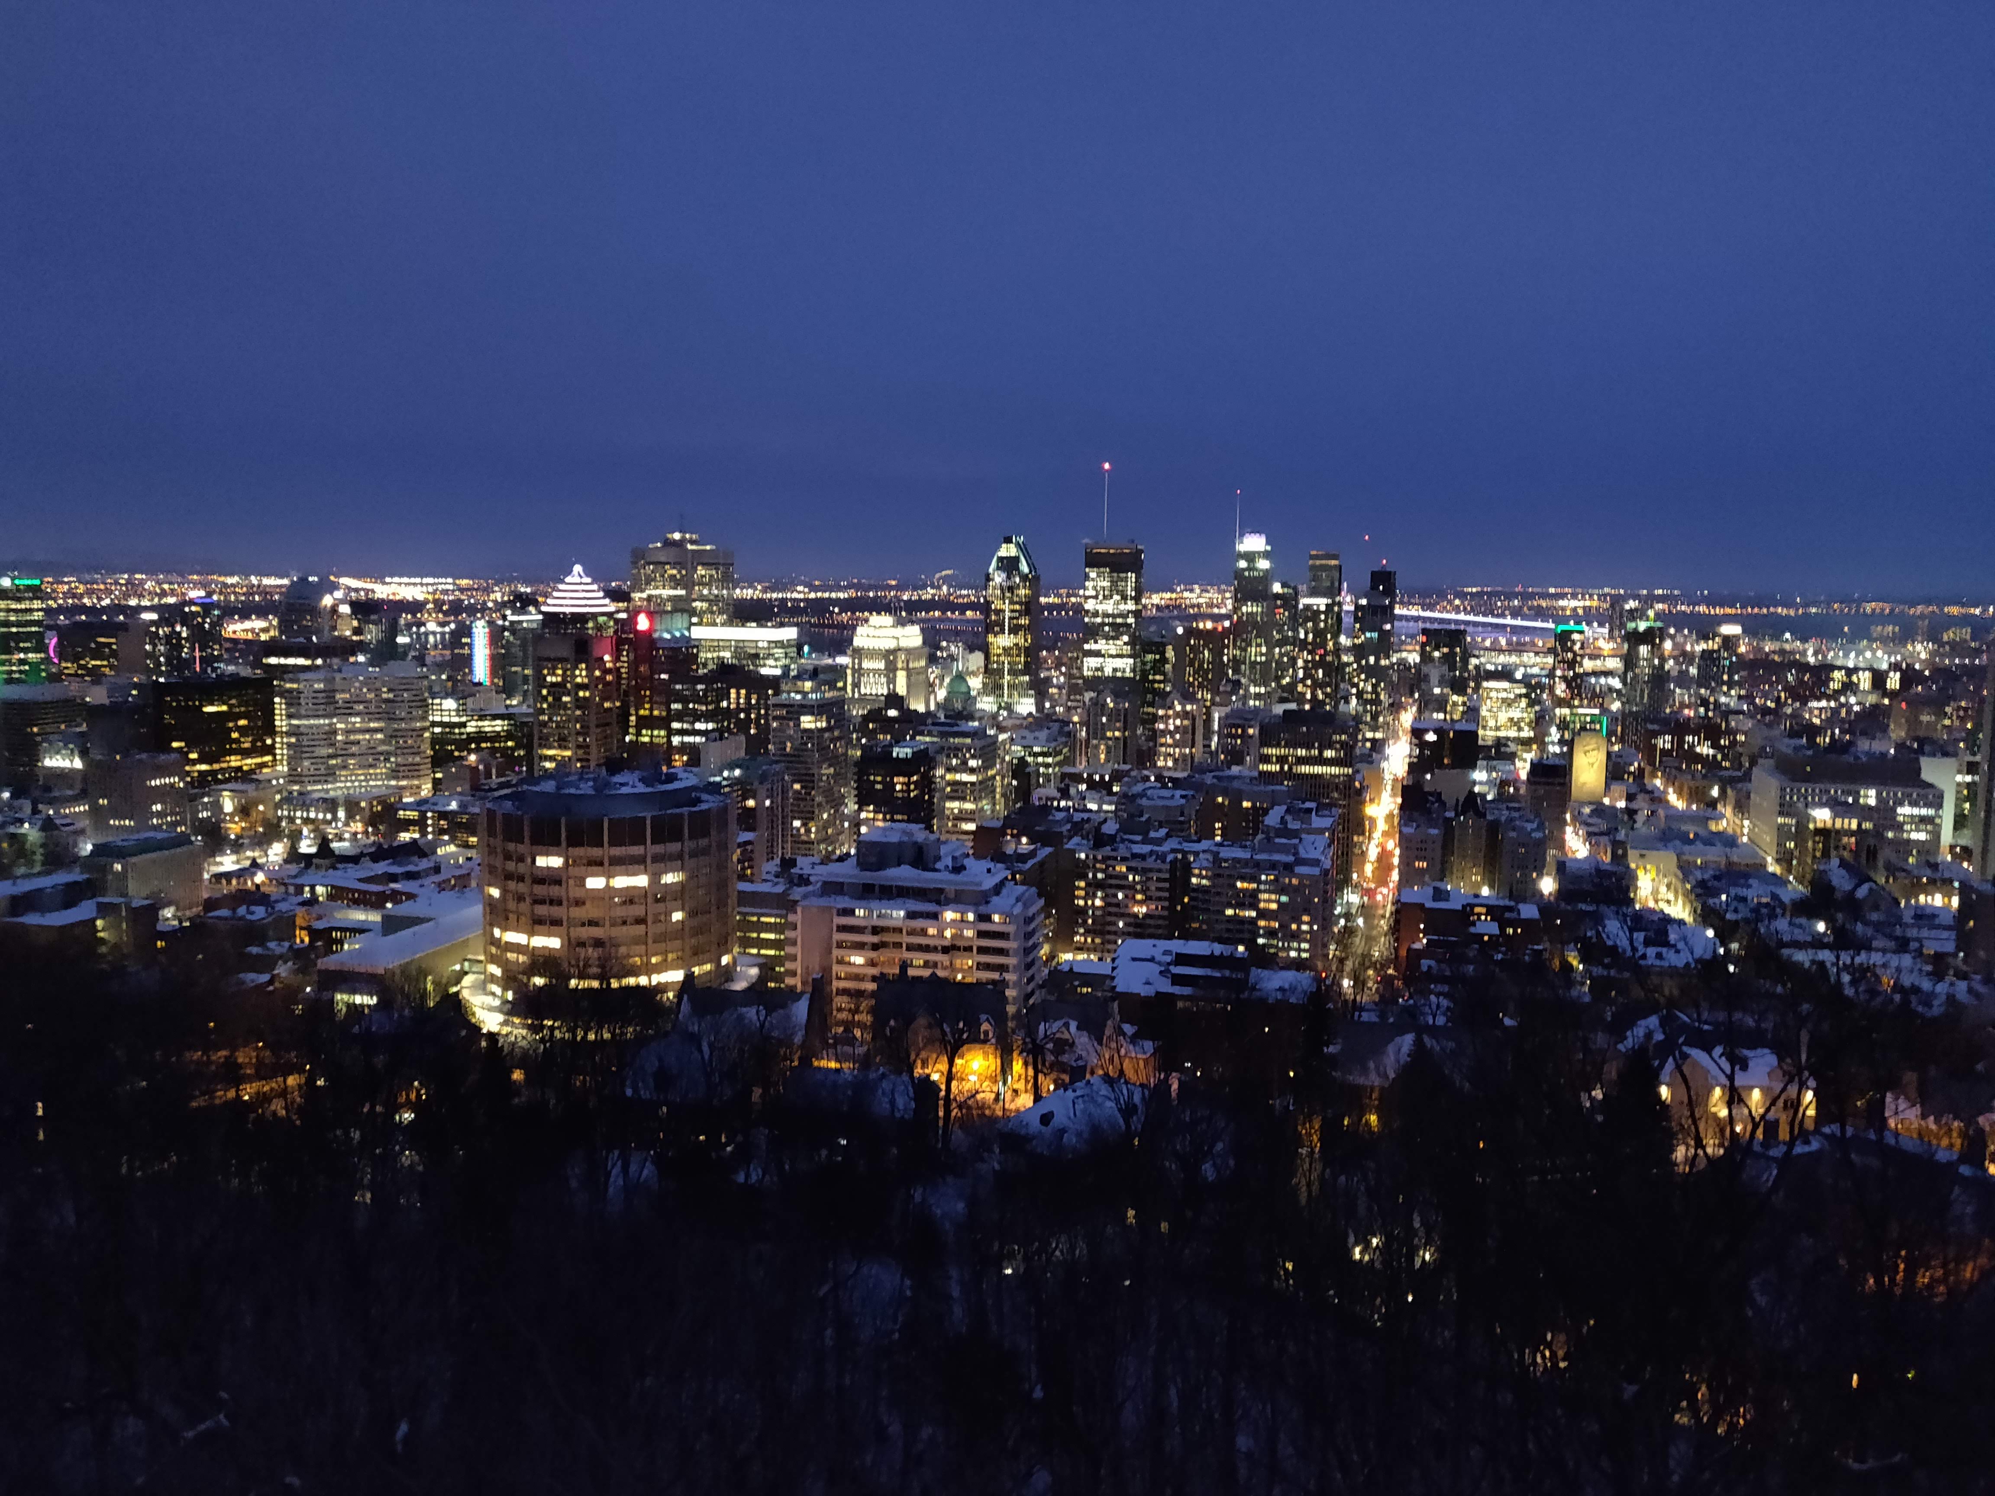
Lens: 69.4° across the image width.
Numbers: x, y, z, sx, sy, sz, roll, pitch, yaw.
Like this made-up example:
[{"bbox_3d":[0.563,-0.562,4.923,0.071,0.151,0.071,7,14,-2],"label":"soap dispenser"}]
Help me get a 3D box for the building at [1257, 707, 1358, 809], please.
[{"bbox_3d":[140.190,25.390,652.860,41.000,85.000,30.000,3,7,17],"label":"building"}]

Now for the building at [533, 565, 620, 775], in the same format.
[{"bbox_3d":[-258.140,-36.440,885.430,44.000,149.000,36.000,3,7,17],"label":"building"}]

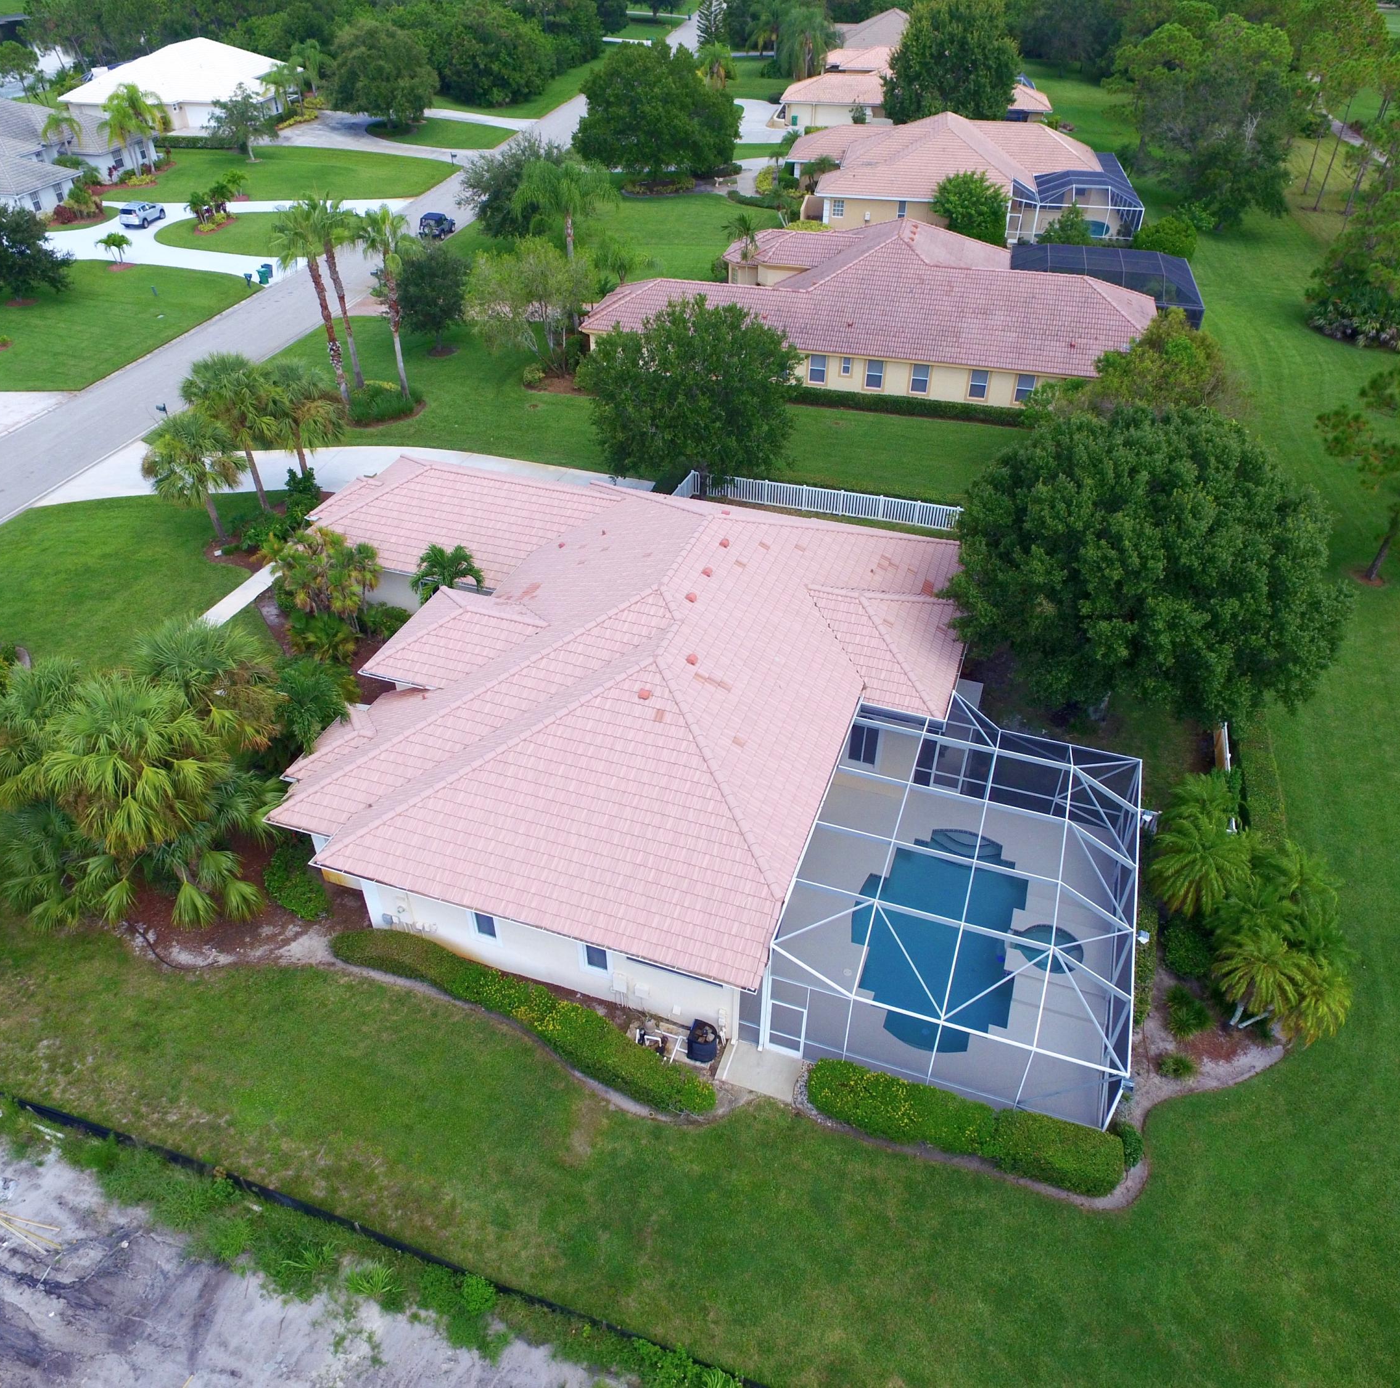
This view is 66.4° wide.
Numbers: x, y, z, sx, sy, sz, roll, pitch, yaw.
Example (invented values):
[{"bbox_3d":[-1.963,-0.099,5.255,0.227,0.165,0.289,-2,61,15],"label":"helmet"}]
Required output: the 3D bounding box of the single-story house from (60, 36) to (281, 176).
[{"bbox_3d":[-57.434,-70.092,121.366,22.000,7.500,22.000,5,39,5],"label":"single-story house"}]

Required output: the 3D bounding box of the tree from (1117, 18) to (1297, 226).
[{"bbox_3d":[40.024,-45.724,85.362,13.310,14.680,13.310,0,38,0],"label":"tree"}]

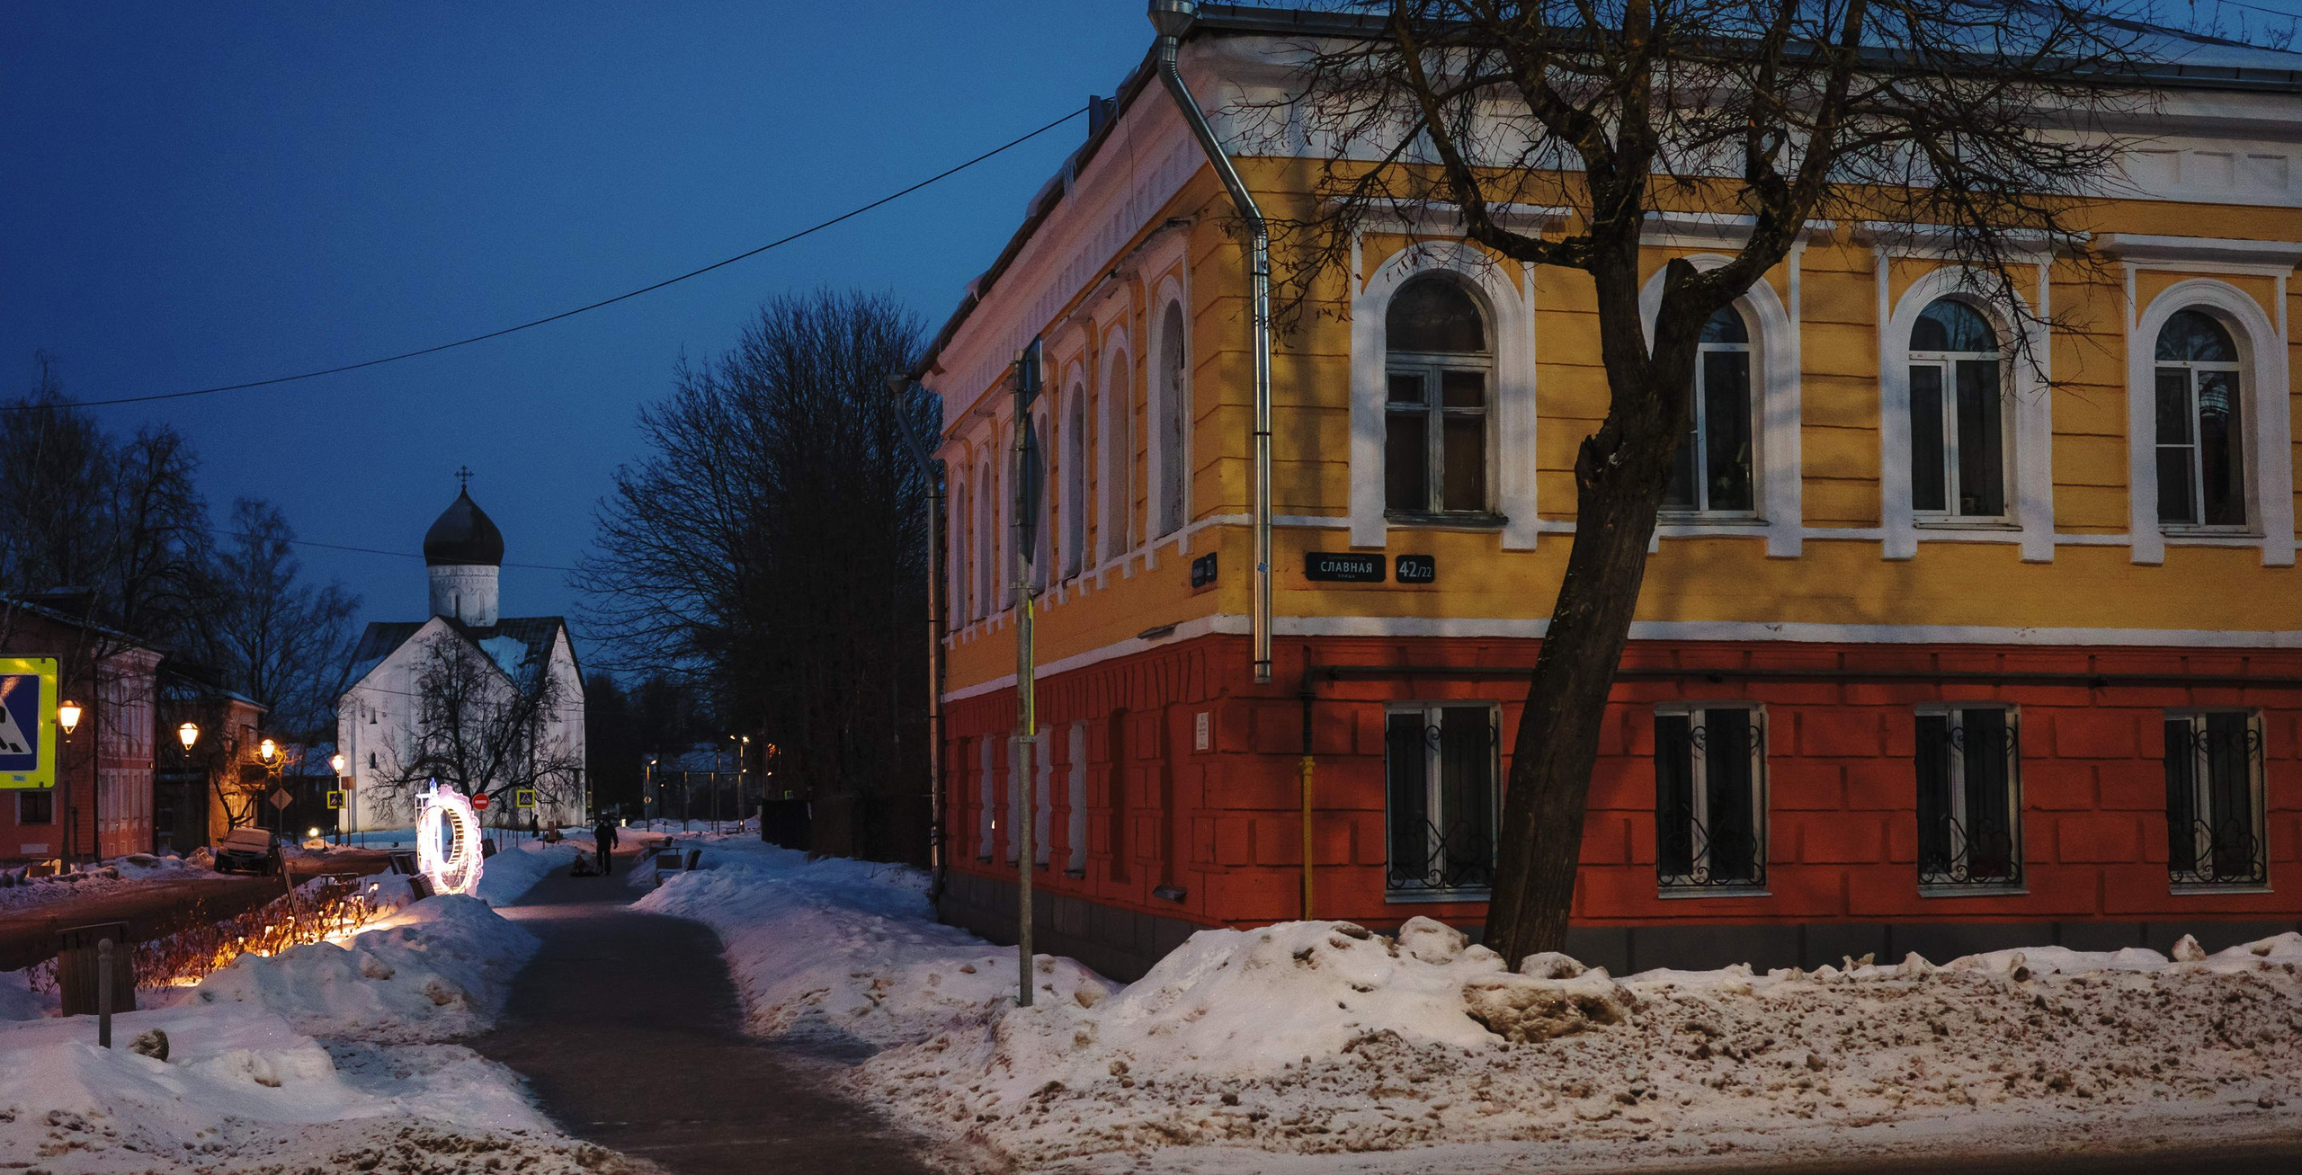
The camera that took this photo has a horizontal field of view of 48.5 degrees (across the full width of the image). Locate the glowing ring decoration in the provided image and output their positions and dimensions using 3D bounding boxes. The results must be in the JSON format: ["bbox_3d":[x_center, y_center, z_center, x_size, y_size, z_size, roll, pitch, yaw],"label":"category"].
[{"bbox_3d":[-13.301,4.890,48.500,0.420,2.350,2.250,-1,-5,8],"label":"glowing ring decoration"}]

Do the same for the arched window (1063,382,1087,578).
[{"bbox_3d":[-0.934,-1.338,31.619,0.200,2.400,1.200,1,-5,-12],"label":"arched window"}]

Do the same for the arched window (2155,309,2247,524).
[{"bbox_3d":[10.426,-1.694,25.476,1.080,2.280,0.220,1,-5,-11],"label":"arched window"}]

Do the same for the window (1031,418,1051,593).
[{"bbox_3d":[-1.290,-1.114,33.284,0.240,2.340,1.100,1,-5,-12],"label":"window"}]

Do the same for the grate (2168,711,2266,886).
[{"bbox_3d":[10.441,2.076,25.072,1.080,1.700,0.100,1,-5,-11],"label":"grate"}]

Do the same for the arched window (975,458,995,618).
[{"bbox_3d":[-2.507,-0.733,38.756,0.200,2.400,1.200,1,-5,-12],"label":"arched window"}]

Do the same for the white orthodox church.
[{"bbox_3d":[-43.230,3.918,162.942,12.000,23.009,13.400,0,-5,2],"label":"white orthodox church"}]

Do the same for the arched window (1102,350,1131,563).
[{"bbox_3d":[-0.389,-1.510,29.146,0.200,2.400,1.200,1,-5,-12],"label":"arched window"}]

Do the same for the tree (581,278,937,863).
[{"bbox_3d":[-12.292,-0.281,80.000,11.500,18.100,11.500,1,-5,-12],"label":"tree"}]

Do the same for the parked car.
[{"bbox_3d":[-27.766,8.119,78.500,1.700,1.450,4.150,1,-5,-12],"label":"parked car"}]

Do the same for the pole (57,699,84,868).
[{"bbox_3d":[-28.322,5.226,67.000,0.500,4.500,0.500,1,-5,-12],"label":"pole"}]

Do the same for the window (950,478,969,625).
[{"bbox_3d":[-3.106,-0.544,41.477,0.200,2.400,1.200,1,-5,-12],"label":"window"}]

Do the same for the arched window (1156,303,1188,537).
[{"bbox_3d":[0.344,-1.725,25.733,0.240,2.360,1.120,1,-5,-12],"label":"arched window"}]

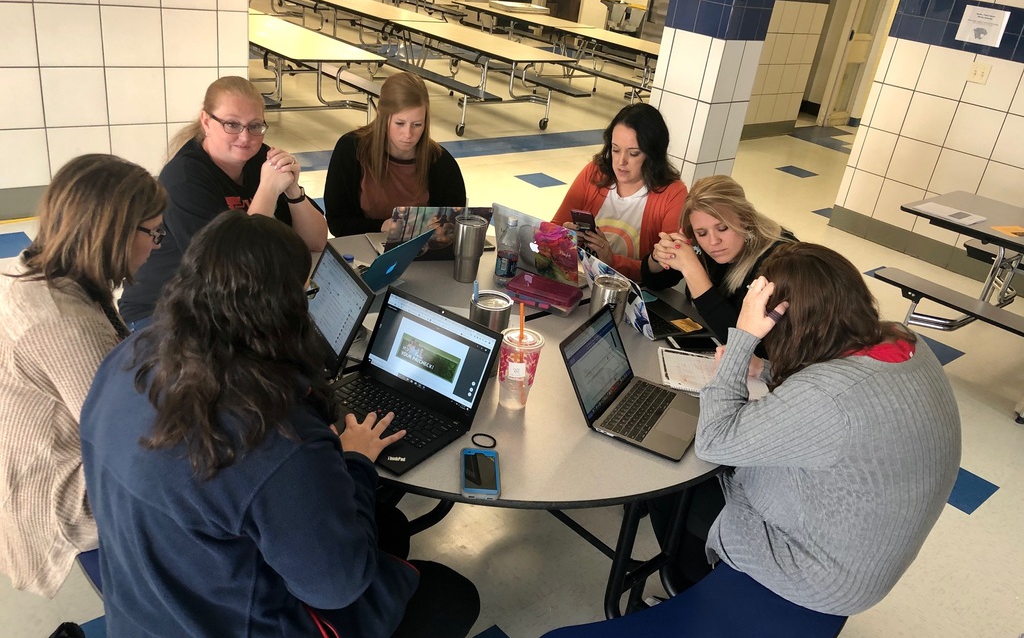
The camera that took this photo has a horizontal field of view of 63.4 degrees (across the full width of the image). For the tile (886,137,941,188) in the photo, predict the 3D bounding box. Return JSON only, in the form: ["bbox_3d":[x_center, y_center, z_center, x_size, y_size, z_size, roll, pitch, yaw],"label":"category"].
[{"bbox_3d":[2.827,-1.098,5.823,0.012,0.302,0.304,-15,34,-40],"label":"tile"}]

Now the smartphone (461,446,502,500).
[{"bbox_3d":[-0.065,0.319,1.704,0.078,0.014,0.152,6,26,-6],"label":"smartphone"}]

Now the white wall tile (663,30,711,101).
[{"bbox_3d":[0.894,-1.289,4.199,0.012,0.302,0.226,-15,34,-40],"label":"white wall tile"}]

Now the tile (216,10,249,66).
[{"bbox_3d":[-1.610,-1.611,4.783,0.180,0.305,0.012,-14,34,-39],"label":"tile"}]

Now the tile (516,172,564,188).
[{"bbox_3d":[0.228,-1.080,6.476,0.304,0.008,0.304,-15,34,-40],"label":"tile"}]

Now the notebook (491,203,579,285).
[{"bbox_3d":[0.135,-0.264,2.740,0.313,0.223,0.297,22,28,26],"label":"notebook"}]

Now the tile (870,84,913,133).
[{"bbox_3d":[2.660,-1.465,5.792,0.015,0.301,0.221,-15,34,-40],"label":"tile"}]

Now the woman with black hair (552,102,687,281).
[{"bbox_3d":[0.334,-0.165,3.128,0.500,1.240,0.700,23,29,28],"label":"woman with black hair"}]

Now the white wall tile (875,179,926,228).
[{"bbox_3d":[2.785,-0.824,5.955,0.012,0.302,0.304,-15,34,-40],"label":"white wall tile"}]

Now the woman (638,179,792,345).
[{"bbox_3d":[0.620,0.114,2.636,0.700,1.190,0.500,-12,32,-37],"label":"woman"}]

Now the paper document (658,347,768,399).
[{"bbox_3d":[0.545,0.153,2.246,0.280,0.010,0.216,10,25,3],"label":"paper document"}]

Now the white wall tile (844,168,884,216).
[{"bbox_3d":[2.579,-0.921,6.055,0.015,0.301,0.221,-15,34,-40],"label":"white wall tile"}]

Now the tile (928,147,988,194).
[{"bbox_3d":[3.044,-0.978,5.652,0.012,0.305,0.305,-15,34,-40],"label":"tile"}]

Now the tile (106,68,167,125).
[{"bbox_3d":[-2.069,-1.228,4.564,0.305,0.305,0.012,-14,34,-39],"label":"tile"}]

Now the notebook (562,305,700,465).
[{"bbox_3d":[0.309,0.141,1.983,0.328,0.194,0.304,19,27,21],"label":"notebook"}]

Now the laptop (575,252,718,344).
[{"bbox_3d":[0.398,-0.093,2.497,0.324,0.195,0.318,-7,29,-29],"label":"laptop"}]

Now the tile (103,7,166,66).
[{"bbox_3d":[-1.996,-1.482,4.361,0.301,0.301,0.015,-14,34,-39],"label":"tile"}]

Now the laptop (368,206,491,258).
[{"bbox_3d":[-0.269,-0.307,2.642,0.321,0.216,0.310,-3,28,-23],"label":"laptop"}]

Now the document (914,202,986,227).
[{"bbox_3d":[2.142,-0.519,4.051,0.270,0.006,0.235,28,32,35],"label":"document"}]

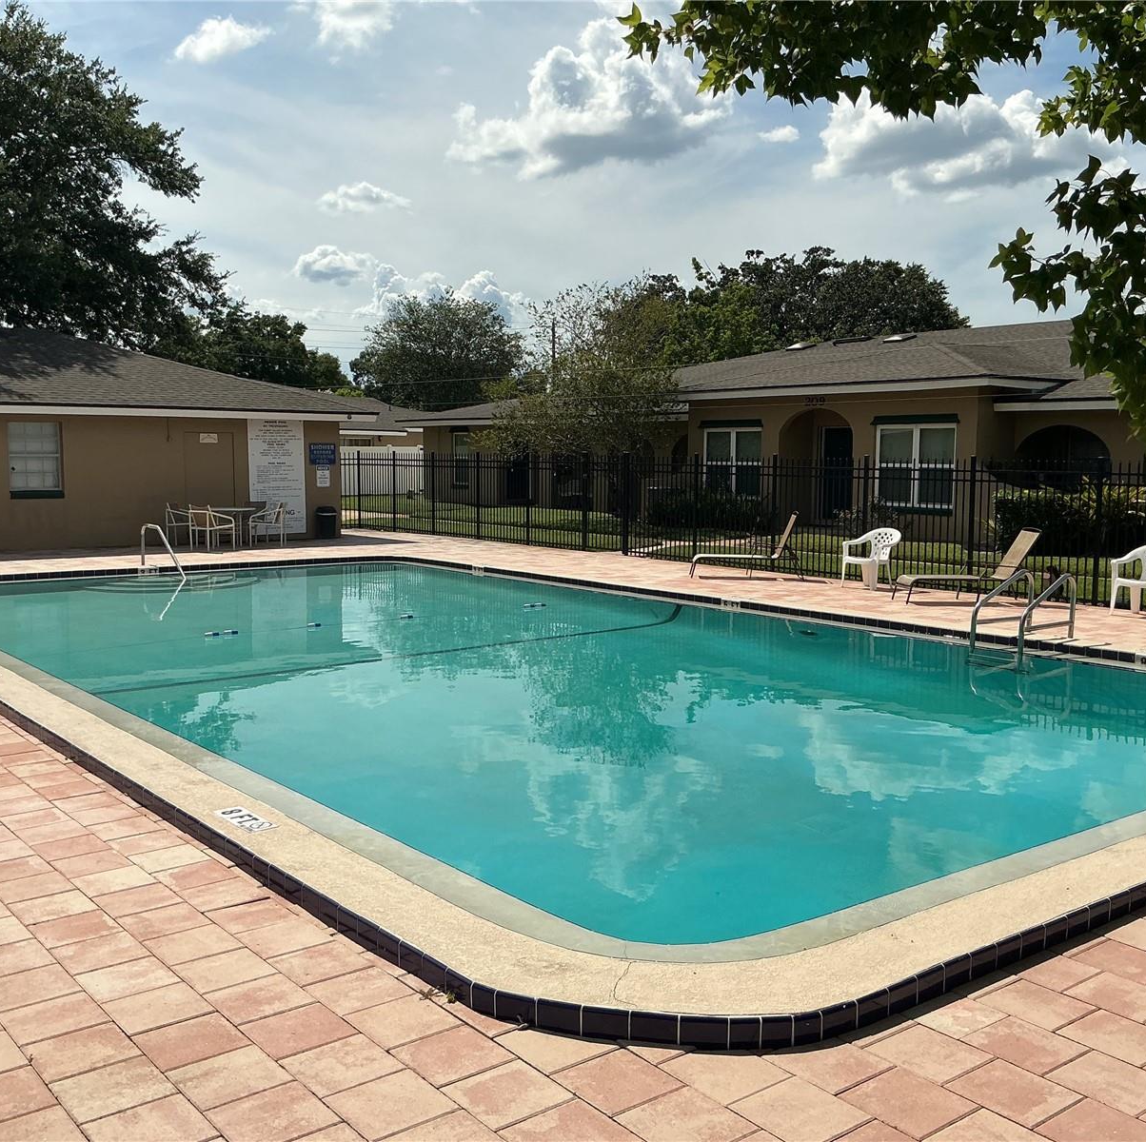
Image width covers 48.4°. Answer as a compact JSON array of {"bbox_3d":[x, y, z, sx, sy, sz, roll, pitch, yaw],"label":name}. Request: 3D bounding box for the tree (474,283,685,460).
[{"bbox_3d":[0.148,-3.794,28.774,4.600,5.390,4.600,0,5,0],"label":"tree"}]

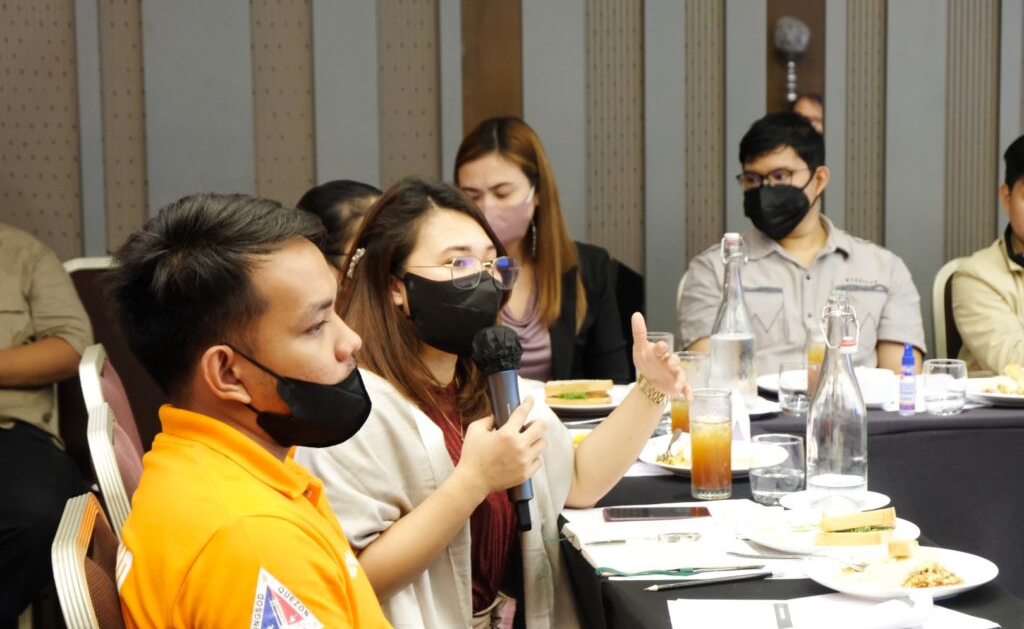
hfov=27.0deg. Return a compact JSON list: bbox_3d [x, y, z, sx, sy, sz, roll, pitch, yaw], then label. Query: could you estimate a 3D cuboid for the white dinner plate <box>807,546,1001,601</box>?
[{"bbox_3d":[0.480,0.329,2.639,0.245,0.025,0.245,0,7,6],"label":"white dinner plate"}]

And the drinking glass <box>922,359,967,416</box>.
[{"bbox_3d":[0.775,0.131,3.819,0.076,0.090,0.076,-1,7,0],"label":"drinking glass"}]

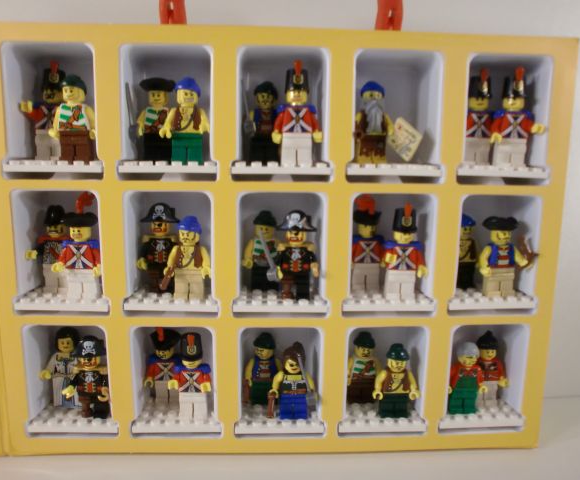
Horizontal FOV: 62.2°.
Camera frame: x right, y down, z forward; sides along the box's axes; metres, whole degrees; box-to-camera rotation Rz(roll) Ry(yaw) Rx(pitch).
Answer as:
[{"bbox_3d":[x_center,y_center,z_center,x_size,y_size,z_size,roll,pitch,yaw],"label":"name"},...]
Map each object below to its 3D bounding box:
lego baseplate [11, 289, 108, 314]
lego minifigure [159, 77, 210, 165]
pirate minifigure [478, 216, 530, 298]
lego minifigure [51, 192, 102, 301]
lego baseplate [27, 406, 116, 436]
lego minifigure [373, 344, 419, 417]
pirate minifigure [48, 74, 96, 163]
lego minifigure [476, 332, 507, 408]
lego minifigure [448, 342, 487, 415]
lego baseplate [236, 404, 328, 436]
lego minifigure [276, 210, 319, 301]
[{"bbox_3d":[-0.118,0.031,0.262,0.048,0.005,0.032,0,10,-2],"label":"lego baseplate"},{"bbox_3d":[-0.051,-0.059,0.239,0.025,0.043,0.017,0,10,-2],"label":"lego minifigure"},{"bbox_3d":[0.115,0.009,0.257,0.030,0.045,0.016,0,9,-2],"label":"pirate minifigure"},{"bbox_3d":[-0.110,0.004,0.253,0.026,0.057,0.015,0,10,-2],"label":"lego minifigure"},{"bbox_3d":[-0.117,0.099,0.275,0.048,0.005,0.032,0,10,-2],"label":"lego baseplate"},{"bbox_3d":[0.058,0.078,0.268,0.025,0.042,0.016,0,10,-2],"label":"lego minifigure"},{"bbox_3d":[-0.106,-0.059,0.236,0.025,0.043,0.017,0,10,-2],"label":"pirate minifigure"},{"bbox_3d":[0.116,0.074,0.277,0.022,0.046,0.014,0,9,-2],"label":"lego minifigure"},{"bbox_3d":[0.099,0.077,0.269,0.026,0.041,0.015,0,10,-2],"label":"lego minifigure"},{"bbox_3d":[-0.006,0.099,0.274,0.048,0.005,0.032,0,10,-2],"label":"lego baseplate"},{"bbox_3d":[0.004,0.009,0.252,0.022,0.048,0.014,0,9,-2],"label":"lego minifigure"}]

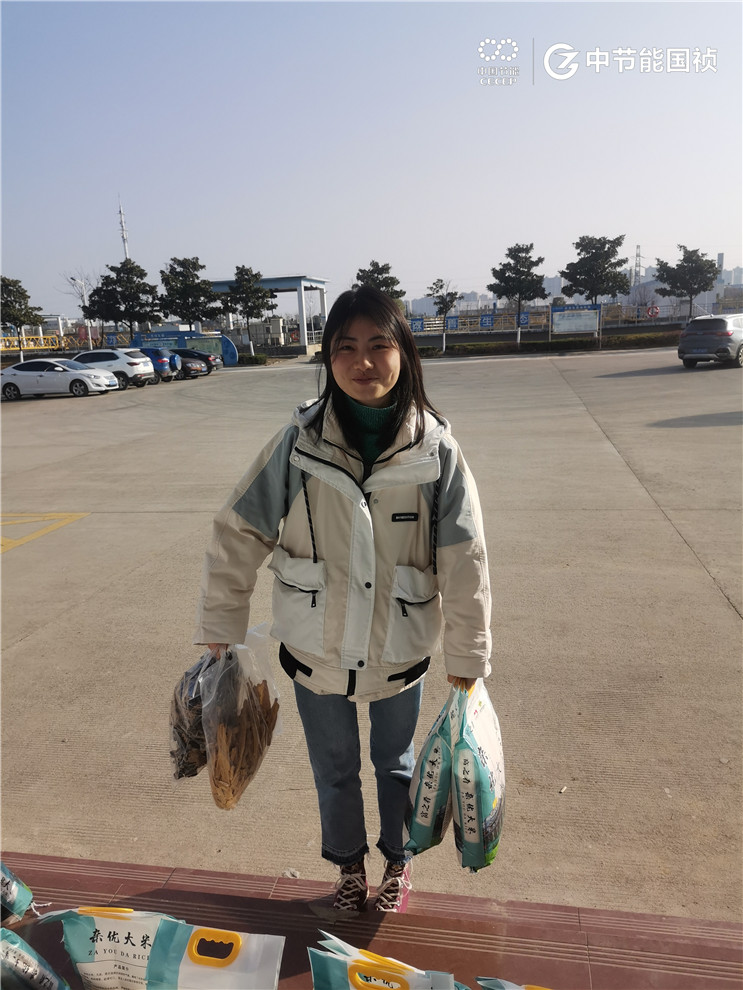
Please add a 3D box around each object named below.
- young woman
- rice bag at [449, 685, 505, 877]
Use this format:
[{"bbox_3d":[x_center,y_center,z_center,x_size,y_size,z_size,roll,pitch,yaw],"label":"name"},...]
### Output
[{"bbox_3d":[-0.061,0.335,1.822,0.710,1.620,0.370,-1,12,9],"label":"young woman"},{"bbox_3d":[0.275,0.688,1.892,0.110,0.430,0.240,0,13,15],"label":"rice bag"}]

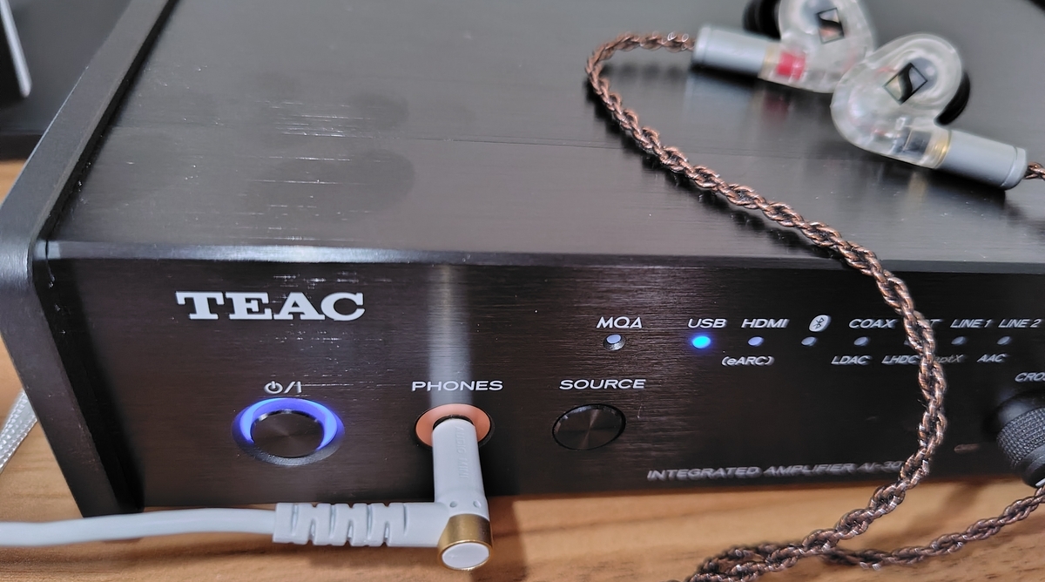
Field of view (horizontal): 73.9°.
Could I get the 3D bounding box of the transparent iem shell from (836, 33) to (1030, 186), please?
[{"bbox_3d":[0.067,-0.030,0.115,0.032,0.021,0.017,17,5,6],"label":"transparent iem shell"}]

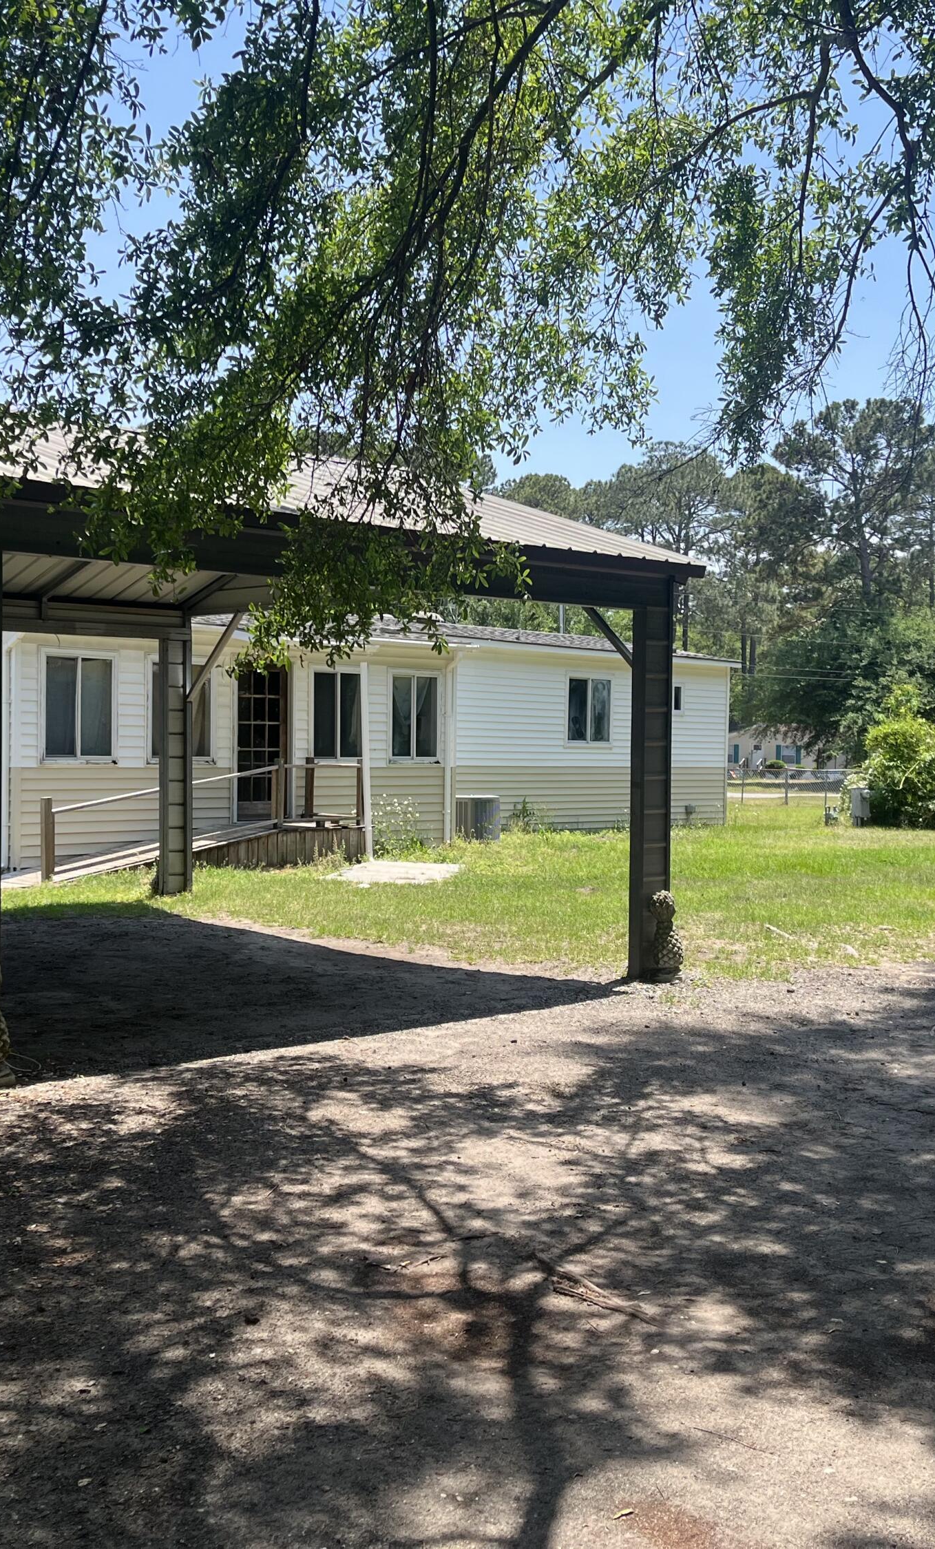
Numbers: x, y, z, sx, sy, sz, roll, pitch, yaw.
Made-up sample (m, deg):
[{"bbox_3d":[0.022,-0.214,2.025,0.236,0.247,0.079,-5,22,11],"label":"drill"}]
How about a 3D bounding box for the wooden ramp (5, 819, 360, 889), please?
[{"bbox_3d":[-3.657,0.866,18.416,1.623,0.540,5.100,2,1,43],"label":"wooden ramp"}]

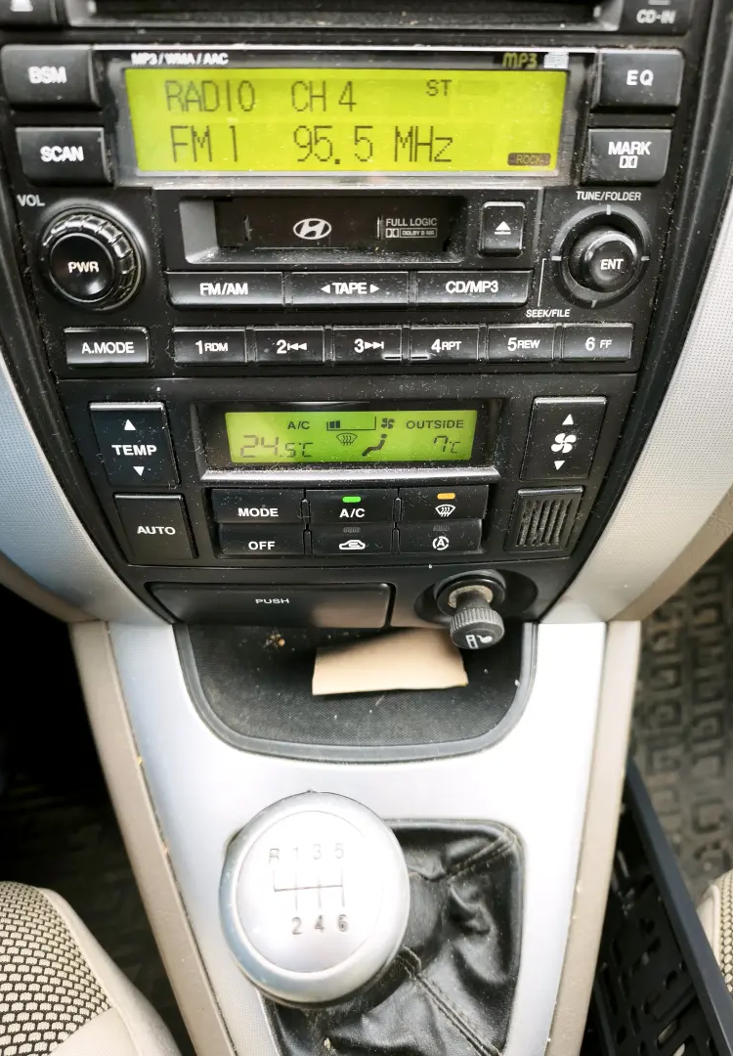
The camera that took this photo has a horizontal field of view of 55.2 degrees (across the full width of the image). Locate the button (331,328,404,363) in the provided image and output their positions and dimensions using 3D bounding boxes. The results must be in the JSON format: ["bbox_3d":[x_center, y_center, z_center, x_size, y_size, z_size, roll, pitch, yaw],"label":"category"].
[{"bbox_3d":[0.000,-0.059,0.223,0.022,0.011,0.008,-1,32,-2],"label":"button"}]

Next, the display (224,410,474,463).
[{"bbox_3d":[-0.005,-0.034,0.247,0.087,0.021,0.008,-1,37,-2],"label":"display"}]

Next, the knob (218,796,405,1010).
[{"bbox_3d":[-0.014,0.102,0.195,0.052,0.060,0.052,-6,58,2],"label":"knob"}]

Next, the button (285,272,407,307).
[{"bbox_3d":[-0.006,-0.074,0.214,0.036,0.011,0.008,-1,31,-2],"label":"button"}]

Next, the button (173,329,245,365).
[{"bbox_3d":[-0.050,-0.059,0.223,0.022,0.011,0.008,-1,32,-2],"label":"button"}]

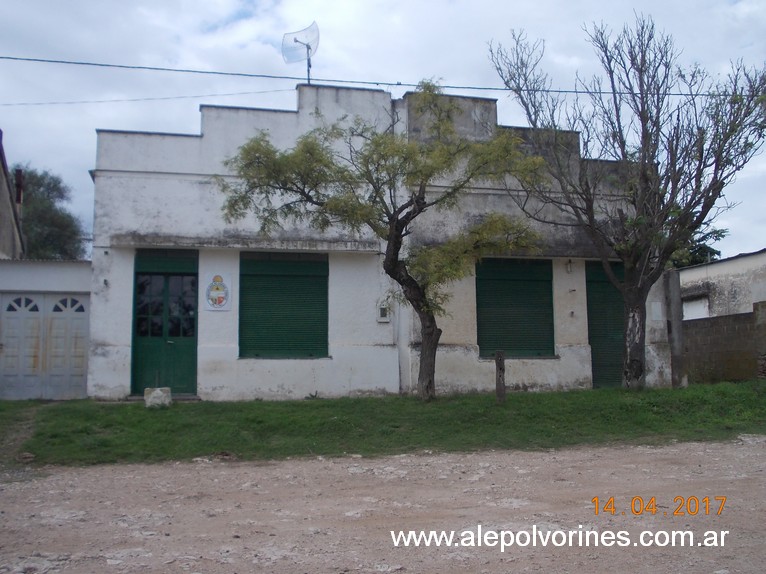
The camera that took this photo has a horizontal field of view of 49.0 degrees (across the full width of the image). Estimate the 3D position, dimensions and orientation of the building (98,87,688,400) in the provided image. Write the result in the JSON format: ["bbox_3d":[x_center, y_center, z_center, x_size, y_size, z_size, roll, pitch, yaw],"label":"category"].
[{"bbox_3d":[-0.527,-0.535,21.263,12.320,6.392,8.000,1,-7,-14],"label":"building"}]

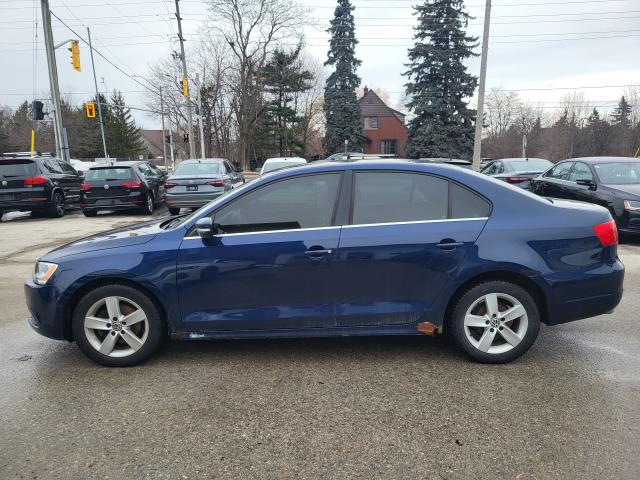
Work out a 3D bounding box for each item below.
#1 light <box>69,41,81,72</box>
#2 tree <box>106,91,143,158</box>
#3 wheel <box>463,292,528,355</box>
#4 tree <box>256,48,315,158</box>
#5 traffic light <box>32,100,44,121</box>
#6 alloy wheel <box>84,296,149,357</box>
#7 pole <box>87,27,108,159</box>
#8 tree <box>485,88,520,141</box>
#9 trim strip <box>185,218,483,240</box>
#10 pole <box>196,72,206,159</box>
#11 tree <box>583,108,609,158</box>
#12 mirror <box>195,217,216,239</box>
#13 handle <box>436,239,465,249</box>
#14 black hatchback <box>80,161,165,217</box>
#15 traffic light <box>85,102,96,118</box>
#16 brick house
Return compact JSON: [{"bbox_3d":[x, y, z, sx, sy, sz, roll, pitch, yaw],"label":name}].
[{"bbox_3d":[-9.935,-7.444,19.500,0.420,1.150,0.500,2,12,8],"label":"light"},{"bbox_3d":[-20.077,-11.118,48.733,4.800,7.800,4.800,0,11,0],"label":"tree"},{"bbox_3d":[1.233,0.572,3.461,0.450,0.450,0.180,0,11,0],"label":"wheel"},{"bbox_3d":[-3.157,-12.187,44.469,5.800,11.100,5.800,0,11,0],"label":"tree"},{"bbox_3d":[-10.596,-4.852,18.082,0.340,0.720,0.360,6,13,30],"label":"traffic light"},{"bbox_3d":[-1.411,0.583,3.428,0.447,0.447,0.200,0,12,-1],"label":"alloy wheel"},{"bbox_3d":[-17.683,-11.180,38.527,0.270,11.000,0.270,-4,11,1],"label":"pole"},{"bbox_3d":[21.060,-13.016,56.582,5.200,9.200,5.200,0,11,0],"label":"tree"},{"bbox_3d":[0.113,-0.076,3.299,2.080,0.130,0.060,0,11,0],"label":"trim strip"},{"bbox_3d":[-8.998,-8.922,36.500,0.270,7.800,0.270,0,12,0],"label":"pole"},{"bbox_3d":[54.644,-21.047,95.000,5.200,10.300,5.200,0,12,0],"label":"tree"},{"bbox_3d":[-0.756,-0.083,3.174,0.130,0.150,0.220,0,11,0],"label":"mirror"},{"bbox_3d":[0.882,0.029,3.240,0.190,0.045,0.050,0,12,-1],"label":"handle"},{"bbox_3d":[-5.840,-1.660,14.900,1.800,1.450,4.260,-2,11,-6],"label":"black hatchback"},{"bbox_3d":[-17.165,-9.668,36.000,0.620,1.150,0.400,-3,12,-12],"label":"traffic light"},{"bbox_3d":[5.589,-12.062,52.667,7.500,8.400,8.500,0,11,0],"label":"brick house"}]

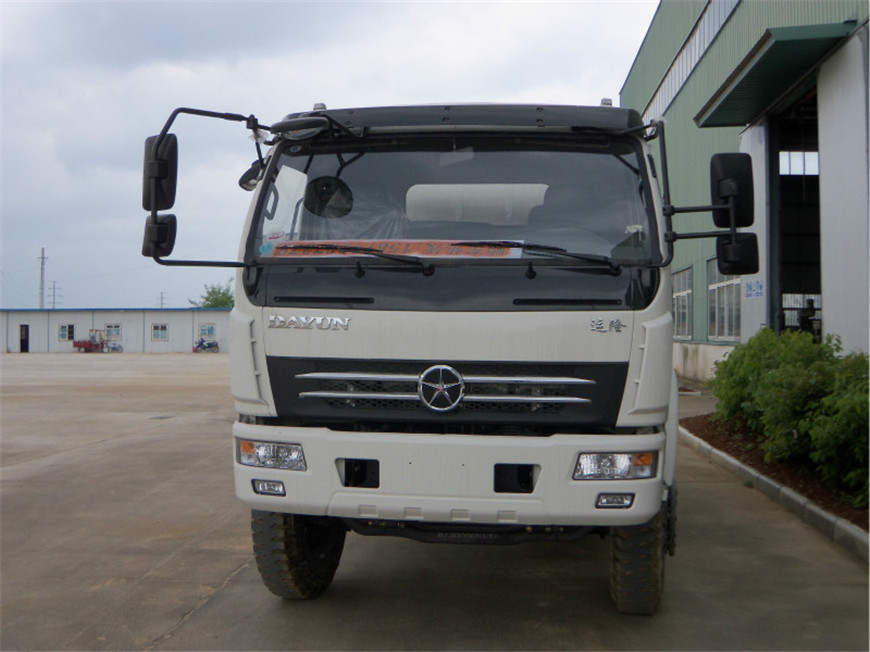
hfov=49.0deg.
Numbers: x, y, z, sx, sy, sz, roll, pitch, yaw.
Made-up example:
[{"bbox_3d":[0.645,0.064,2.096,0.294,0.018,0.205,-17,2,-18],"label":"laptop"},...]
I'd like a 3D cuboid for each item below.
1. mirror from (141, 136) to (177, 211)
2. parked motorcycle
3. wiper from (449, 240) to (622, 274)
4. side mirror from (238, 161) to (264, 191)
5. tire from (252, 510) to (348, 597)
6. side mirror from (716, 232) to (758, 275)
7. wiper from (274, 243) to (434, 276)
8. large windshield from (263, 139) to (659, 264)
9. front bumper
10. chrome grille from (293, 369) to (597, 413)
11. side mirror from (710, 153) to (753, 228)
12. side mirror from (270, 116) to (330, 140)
[{"bbox_3d":[-1.289,-0.720,4.480,0.180,0.350,0.085,0,-1,31],"label":"mirror"},{"bbox_3d":[-16.660,1.430,70.000,1.850,1.070,0.700,0,0,-3],"label":"parked motorcycle"},{"bbox_3d":[0.455,-0.320,4.440,0.800,0.150,0.120,1,0,6],"label":"wiper"},{"bbox_3d":[-0.938,-0.766,4.880,0.170,0.080,0.150,-45,25,-27],"label":"side mirror"},{"bbox_3d":[-0.745,1.035,5.420,0.270,1.030,1.030,1,0,7],"label":"tire"},{"bbox_3d":[1.410,-0.338,4.460,0.185,0.195,0.090,1,0,-12],"label":"side mirror"},{"bbox_3d":[-0.382,-0.313,4.530,0.770,0.135,0.100,0,-1,7],"label":"wiper"},{"bbox_3d":[0.065,-0.620,4.660,1.960,0.660,0.340,1,0,6],"label":"large windshield"},{"bbox_3d":[0.025,0.665,4.400,2.050,0.410,0.450,1,0,6],"label":"front bumper"},{"bbox_3d":[0.030,0.294,4.380,1.390,0.190,0.110,0,-1,7],"label":"chrome grille"},{"bbox_3d":[1.345,-0.614,4.330,0.180,0.340,0.085,0,-1,4],"label":"side mirror"},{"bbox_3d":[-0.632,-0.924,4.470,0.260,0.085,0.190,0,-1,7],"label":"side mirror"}]

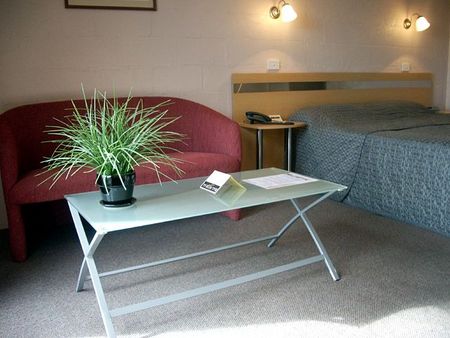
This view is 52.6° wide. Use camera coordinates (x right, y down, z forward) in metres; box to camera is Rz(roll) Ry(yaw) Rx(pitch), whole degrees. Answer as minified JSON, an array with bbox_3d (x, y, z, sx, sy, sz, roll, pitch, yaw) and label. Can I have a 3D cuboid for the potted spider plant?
[{"bbox_3d":[-0.411,-0.085,1.700,0.522,0.439,0.491,-4,11,-13],"label":"potted spider plant"}]

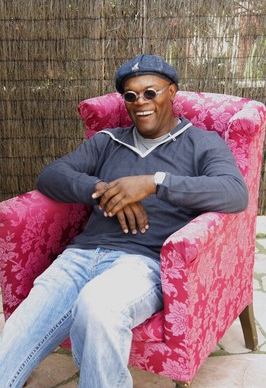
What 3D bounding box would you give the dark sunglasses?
[{"bbox_3d":[0.046,-0.331,2.330,0.135,0.045,0.130,0,20,27],"label":"dark sunglasses"}]

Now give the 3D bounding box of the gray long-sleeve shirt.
[{"bbox_3d":[0.028,-0.018,2.360,0.670,0.510,0.410,8,8,18],"label":"gray long-sleeve shirt"}]

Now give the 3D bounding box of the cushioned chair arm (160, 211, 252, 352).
[{"bbox_3d":[0.263,0.238,2.424,0.140,0.400,0.520,12,25,26],"label":"cushioned chair arm"}]

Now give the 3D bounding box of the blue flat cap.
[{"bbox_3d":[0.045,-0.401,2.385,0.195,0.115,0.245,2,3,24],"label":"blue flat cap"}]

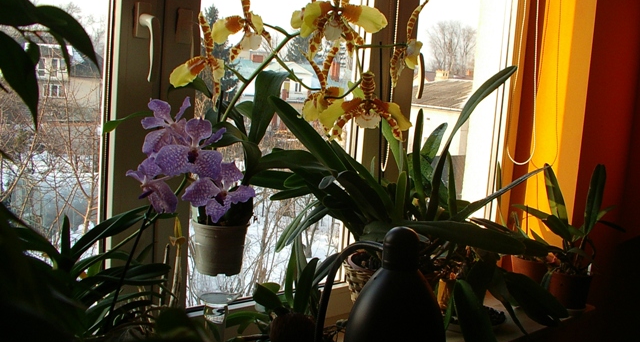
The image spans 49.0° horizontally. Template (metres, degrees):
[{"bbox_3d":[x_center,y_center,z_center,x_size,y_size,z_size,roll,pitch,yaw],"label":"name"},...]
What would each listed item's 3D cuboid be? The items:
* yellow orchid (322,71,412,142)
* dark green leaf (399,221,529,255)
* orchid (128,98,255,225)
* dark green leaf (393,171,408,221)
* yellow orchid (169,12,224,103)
[{"bbox_3d":[0.078,-0.110,1.200,0.152,0.122,0.080,4,17,-1],"label":"yellow orchid"},{"bbox_3d":[0.290,0.133,1.430,0.260,0.065,0.090,5,5,11],"label":"dark green leaf"},{"bbox_3d":[-0.201,-0.015,1.100,0.195,0.195,0.120,4,5,-3],"label":"orchid"},{"bbox_3d":[0.174,0.055,1.520,0.034,0.108,0.025,5,5,11],"label":"dark green leaf"},{"bbox_3d":[-0.214,-0.197,1.220,0.125,0.155,0.080,8,11,40],"label":"yellow orchid"}]

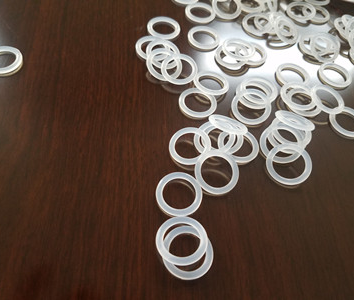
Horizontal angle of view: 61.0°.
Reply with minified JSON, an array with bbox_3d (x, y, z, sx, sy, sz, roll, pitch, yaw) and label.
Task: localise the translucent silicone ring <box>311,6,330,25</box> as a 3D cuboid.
[{"bbox_3d":[0.119,-0.119,0.259,0.025,0.004,0.025,2,58,-4],"label":"translucent silicone ring"}]

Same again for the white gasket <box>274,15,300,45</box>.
[{"bbox_3d":[0.085,-0.094,0.234,0.025,0.004,0.025,13,65,-29],"label":"white gasket"}]

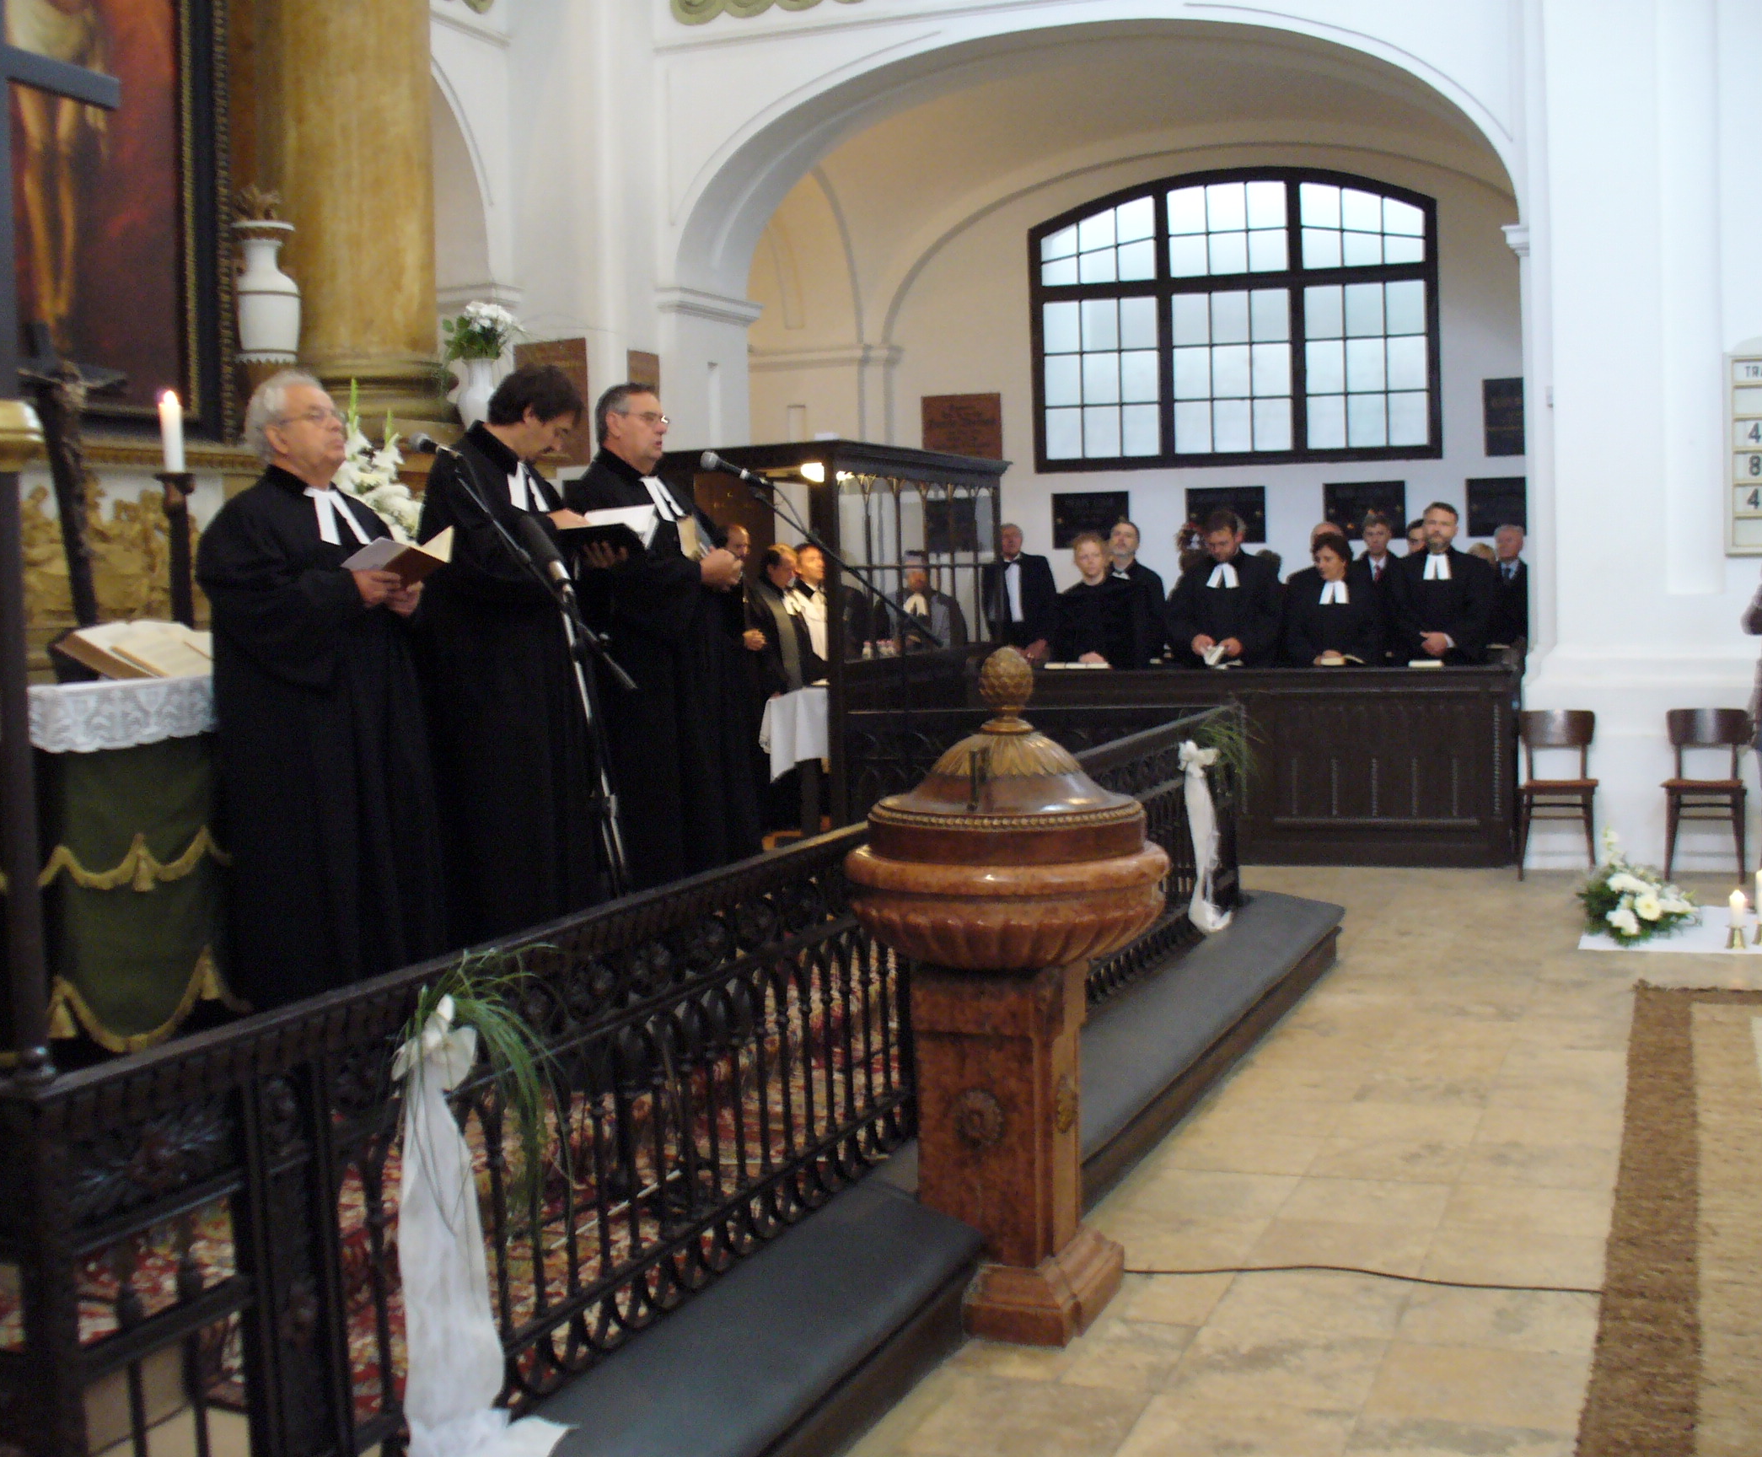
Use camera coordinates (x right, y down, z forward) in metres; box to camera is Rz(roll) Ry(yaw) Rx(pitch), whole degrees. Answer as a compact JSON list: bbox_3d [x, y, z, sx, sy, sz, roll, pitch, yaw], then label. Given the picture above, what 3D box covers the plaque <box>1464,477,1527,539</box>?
[{"bbox_3d":[4.187,-1.475,13.817,0.550,0.390,0.040,0,4,22],"label":"plaque"}]

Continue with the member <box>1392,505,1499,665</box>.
[{"bbox_3d":[3.050,-0.330,11.201,0.580,1.780,0.420,0,3,18],"label":"member"}]

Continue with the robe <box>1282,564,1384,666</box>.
[{"bbox_3d":[2.518,-0.223,11.529,0.570,1.360,0.420,0,4,19],"label":"robe"}]

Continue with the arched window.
[{"bbox_3d":[2.485,-2.936,14.910,2.960,2.100,0.160,0,5,22],"label":"arched window"}]

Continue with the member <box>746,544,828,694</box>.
[{"bbox_3d":[-0.494,-0.186,11.412,0.420,1.649,0.520,1,5,30],"label":"member"}]

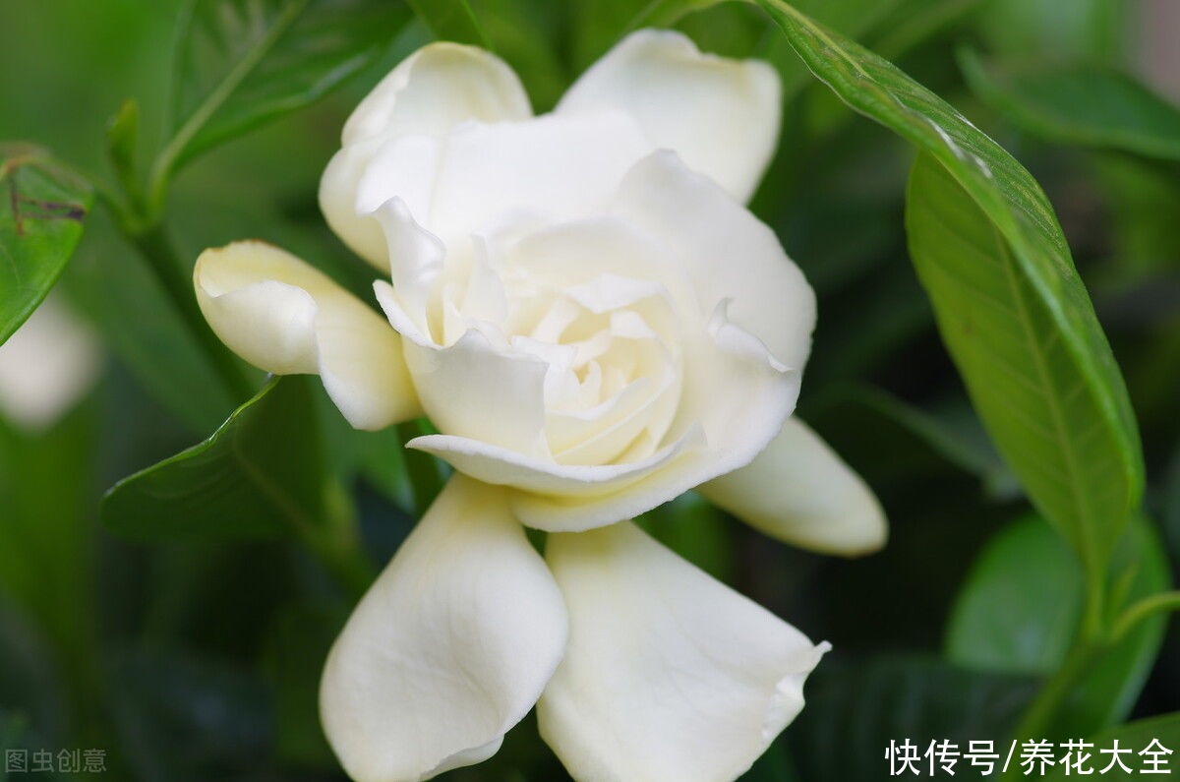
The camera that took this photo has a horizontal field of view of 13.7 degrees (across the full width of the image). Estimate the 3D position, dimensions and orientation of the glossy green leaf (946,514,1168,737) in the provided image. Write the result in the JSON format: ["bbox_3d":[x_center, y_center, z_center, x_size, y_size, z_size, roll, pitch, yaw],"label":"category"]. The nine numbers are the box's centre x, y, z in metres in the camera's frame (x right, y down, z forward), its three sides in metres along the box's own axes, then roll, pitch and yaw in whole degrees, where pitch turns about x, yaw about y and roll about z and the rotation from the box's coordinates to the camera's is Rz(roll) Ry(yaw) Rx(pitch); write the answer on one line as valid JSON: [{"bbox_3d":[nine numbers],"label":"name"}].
[{"bbox_3d":[0.057,0.029,0.600,0.026,0.027,0.009,6,-12,7],"label":"glossy green leaf"}]

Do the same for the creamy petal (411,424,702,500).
[{"bbox_3d":[-0.004,0.008,0.547,0.033,0.008,0.012,-1,12,-3],"label":"creamy petal"}]

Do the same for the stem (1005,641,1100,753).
[{"bbox_3d":[0.054,0.036,0.575,0.004,0.015,0.004,30,6,3],"label":"stem"}]

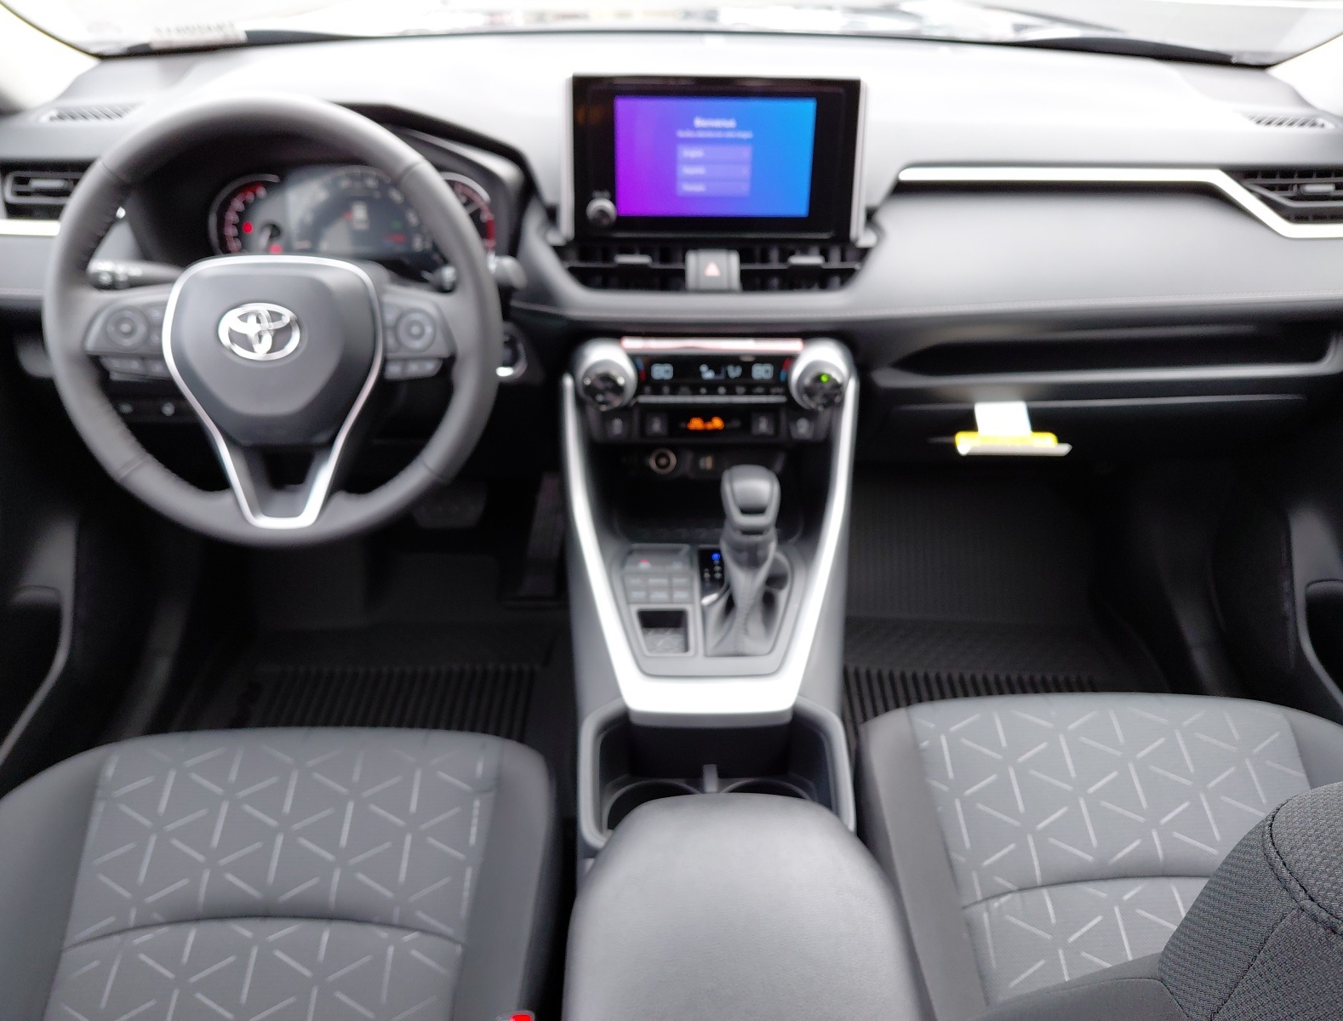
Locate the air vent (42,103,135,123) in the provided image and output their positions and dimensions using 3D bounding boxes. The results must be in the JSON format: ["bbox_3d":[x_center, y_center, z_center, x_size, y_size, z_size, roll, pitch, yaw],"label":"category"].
[{"bbox_3d":[-0.617,-0.420,1.040,0.100,0.014,0.048,0,44,-2],"label":"air vent"}]

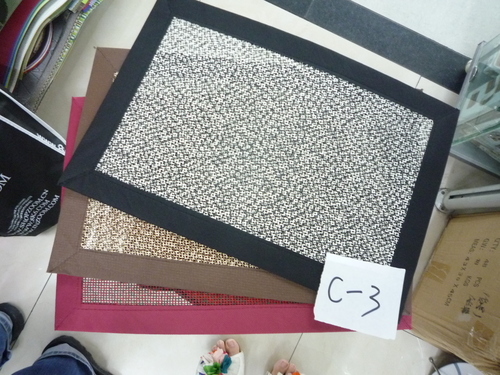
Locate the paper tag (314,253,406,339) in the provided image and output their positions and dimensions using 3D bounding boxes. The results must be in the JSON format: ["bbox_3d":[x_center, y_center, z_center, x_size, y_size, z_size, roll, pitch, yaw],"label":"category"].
[{"bbox_3d":[0.265,0.257,0.860,0.195,0.008,0.162,13,82,-1],"label":"paper tag"}]

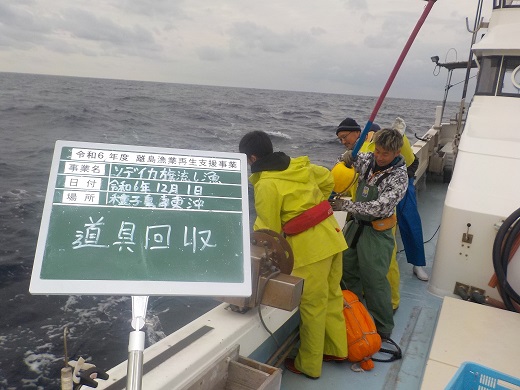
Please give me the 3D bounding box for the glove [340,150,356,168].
[{"bbox_3d":[0.628,-0.252,3.198,0.100,0.130,0.110,13,16,36],"label":"glove"}]

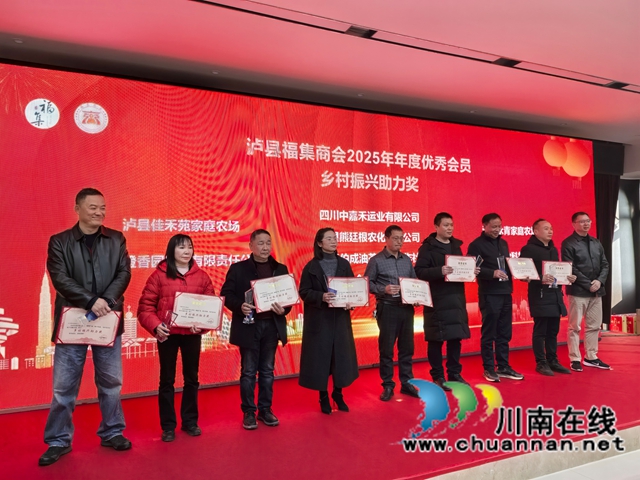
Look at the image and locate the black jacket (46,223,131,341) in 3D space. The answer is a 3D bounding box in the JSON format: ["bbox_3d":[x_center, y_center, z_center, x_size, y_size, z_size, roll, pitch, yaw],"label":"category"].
[{"bbox_3d":[-1.612,0.274,3.498,0.532,0.786,0.364,0,-2,-27],"label":"black jacket"}]

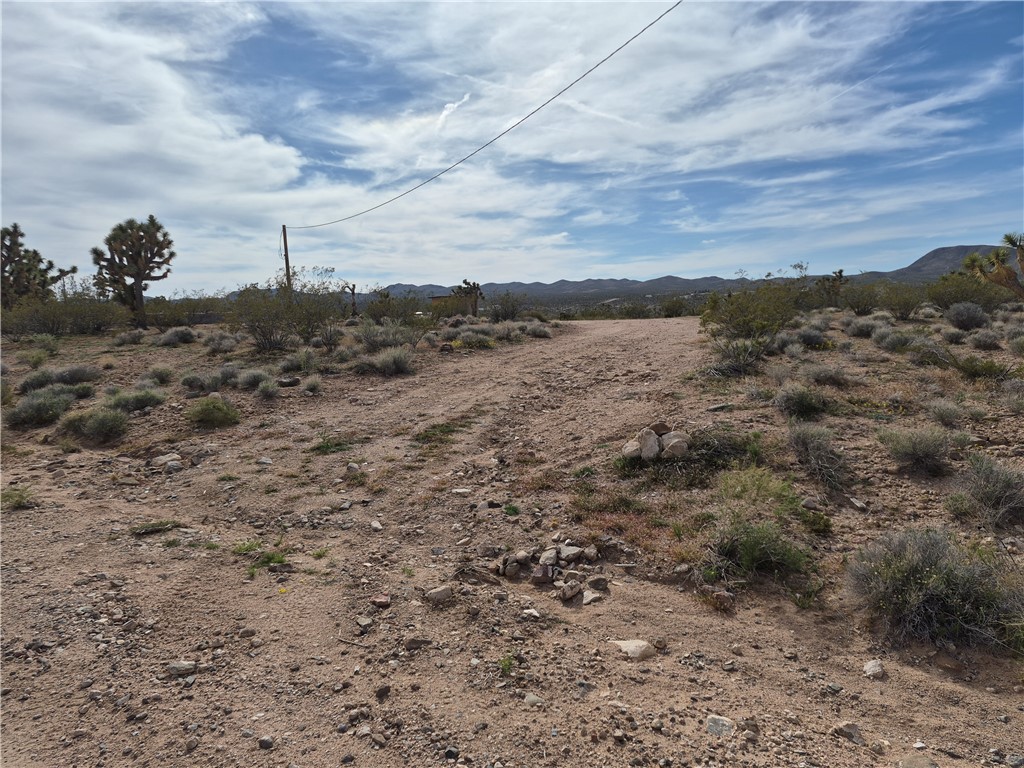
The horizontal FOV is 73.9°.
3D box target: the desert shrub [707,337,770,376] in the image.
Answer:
[{"bbox_3d":[3.845,-0.452,11.600,1.030,0.615,0.876,2,8,18],"label":"desert shrub"}]

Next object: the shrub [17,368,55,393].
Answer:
[{"bbox_3d":[-7.827,-0.058,11.200,0.599,0.363,0.509,-6,10,-35],"label":"shrub"}]

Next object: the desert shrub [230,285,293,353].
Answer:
[{"bbox_3d":[-5.505,-1.444,14.916,1.365,1.464,1.259,-3,8,-20],"label":"desert shrub"}]

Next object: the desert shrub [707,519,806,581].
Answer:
[{"bbox_3d":[1.358,0.877,3.736,0.545,0.277,0.450,3,8,21],"label":"desert shrub"}]

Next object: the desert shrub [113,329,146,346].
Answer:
[{"bbox_3d":[-9.327,-1.138,16.563,0.744,0.420,0.614,-4,8,-29],"label":"desert shrub"}]

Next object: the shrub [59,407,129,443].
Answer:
[{"bbox_3d":[-4.663,0.452,7.600,0.760,0.370,0.699,-1,8,0],"label":"shrub"}]

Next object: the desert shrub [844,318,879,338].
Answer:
[{"bbox_3d":[11.044,-1.754,21.500,1.042,0.589,0.938,0,7,0],"label":"desert shrub"}]

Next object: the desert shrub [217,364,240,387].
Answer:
[{"bbox_3d":[-4.750,-0.142,11.400,0.387,0.339,0.387,-4,9,-23],"label":"desert shrub"}]

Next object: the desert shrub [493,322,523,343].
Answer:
[{"bbox_3d":[-0.146,-1.665,22.000,0.941,0.603,0.847,0,7,0],"label":"desert shrub"}]

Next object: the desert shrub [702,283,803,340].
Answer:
[{"bbox_3d":[6.241,-1.893,17.632,2.582,1.468,2.130,3,8,19],"label":"desert shrub"}]

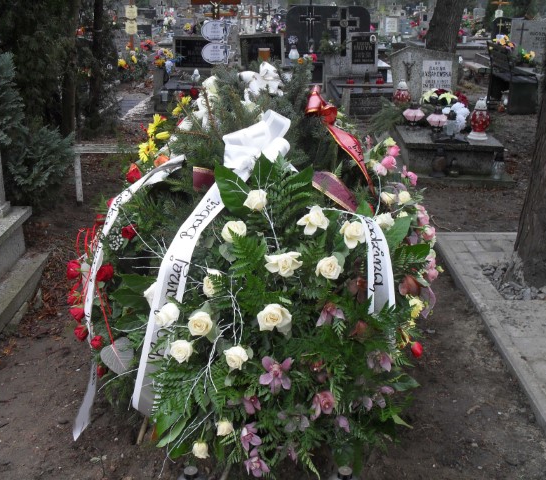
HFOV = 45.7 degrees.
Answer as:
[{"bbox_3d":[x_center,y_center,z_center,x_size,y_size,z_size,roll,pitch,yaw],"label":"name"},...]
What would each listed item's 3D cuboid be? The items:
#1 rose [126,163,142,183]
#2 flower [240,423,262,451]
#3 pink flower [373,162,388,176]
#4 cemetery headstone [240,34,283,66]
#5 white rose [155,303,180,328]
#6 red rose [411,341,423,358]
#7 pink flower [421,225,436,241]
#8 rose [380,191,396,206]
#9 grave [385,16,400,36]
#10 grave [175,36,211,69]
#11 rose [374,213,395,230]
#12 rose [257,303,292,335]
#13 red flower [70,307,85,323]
[{"bbox_3d":[-0.571,-0.276,2.650,0.060,0.075,0.060,0,22,0],"label":"rose"},{"bbox_3d":[-0.074,0.644,2.120,0.074,0.090,0.055,0,22,0],"label":"flower"},{"bbox_3d":[0.445,-0.292,2.680,0.058,0.056,0.055,-10,11,-23],"label":"pink flower"},{"bbox_3d":[-0.162,-2.658,9.100,0.630,0.480,0.130,0,22,0],"label":"cemetery headstone"},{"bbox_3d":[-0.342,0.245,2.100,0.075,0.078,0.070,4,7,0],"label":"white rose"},{"bbox_3d":[0.502,0.381,2.250,0.042,0.060,0.045,-12,25,-28],"label":"red rose"},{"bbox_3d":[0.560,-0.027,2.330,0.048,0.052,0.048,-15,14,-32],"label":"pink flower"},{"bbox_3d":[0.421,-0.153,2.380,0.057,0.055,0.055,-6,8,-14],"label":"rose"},{"bbox_3d":[2.678,-4.784,14.500,0.330,0.460,0.160,0,22,0],"label":"grave"},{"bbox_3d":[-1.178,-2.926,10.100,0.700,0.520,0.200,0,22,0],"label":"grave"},{"bbox_3d":[0.374,-0.062,2.170,0.068,0.060,0.060,-8,23,-18],"label":"rose"},{"bbox_3d":[0.005,0.257,2.120,0.108,0.100,0.080,0,6,0],"label":"rose"},{"bbox_3d":[-0.695,0.265,2.300,0.055,0.055,0.052,12,20,29],"label":"red flower"}]

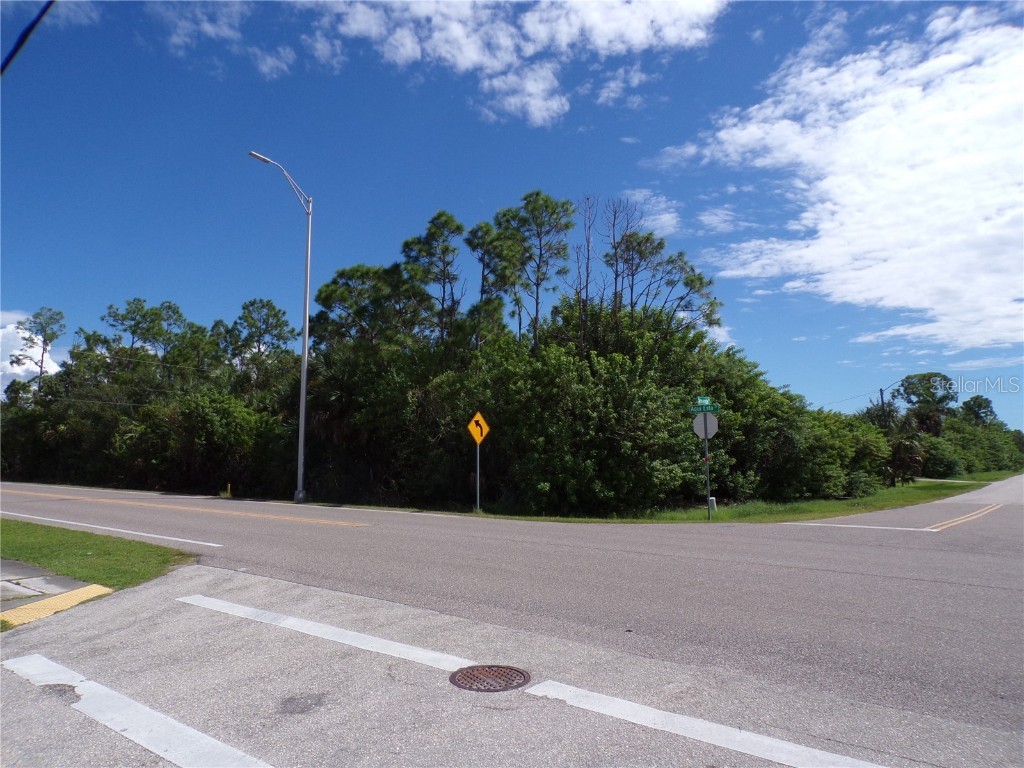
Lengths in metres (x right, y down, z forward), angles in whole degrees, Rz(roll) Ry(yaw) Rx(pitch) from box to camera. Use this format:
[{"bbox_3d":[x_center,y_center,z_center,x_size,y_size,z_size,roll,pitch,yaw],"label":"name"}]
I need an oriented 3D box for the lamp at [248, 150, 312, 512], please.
[{"bbox_3d":[-9.163,-2.154,27.868,0.420,13.450,2.930,-5,-8,39],"label":"lamp"}]

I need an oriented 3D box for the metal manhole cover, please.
[{"bbox_3d":[-0.169,2.264,5.462,0.640,0.040,0.640,0,-6,0],"label":"metal manhole cover"}]

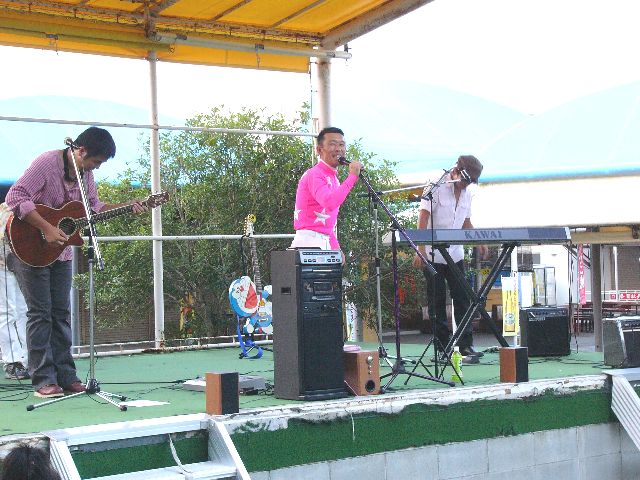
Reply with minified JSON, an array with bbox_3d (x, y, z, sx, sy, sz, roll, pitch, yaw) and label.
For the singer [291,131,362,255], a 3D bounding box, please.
[{"bbox_3d":[0.045,0.102,8.739,0.451,1.597,0.441,-2,-1,26],"label":"singer"}]

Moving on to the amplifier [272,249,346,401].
[{"bbox_3d":[-0.063,0.468,7.795,0.323,0.833,0.270,-1,-1,-32],"label":"amplifier"}]

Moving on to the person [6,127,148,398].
[{"bbox_3d":[-1.494,0.130,8.376,0.706,1.617,0.568,-1,-2,-38],"label":"person"}]

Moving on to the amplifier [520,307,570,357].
[{"bbox_3d":[1.735,0.706,10.691,0.338,0.372,0.230,-2,-1,-5],"label":"amplifier"}]

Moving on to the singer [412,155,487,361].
[{"bbox_3d":[0.977,0.136,10.502,0.549,1.548,0.421,-1,-1,-25],"label":"singer"}]

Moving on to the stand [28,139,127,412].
[{"bbox_3d":[-1.350,0.180,7.699,0.539,1.480,0.588,-1,-1,-14],"label":"stand"}]

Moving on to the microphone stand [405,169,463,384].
[{"bbox_3d":[0.686,0.223,8.412,0.353,1.303,0.382,-2,-1,17],"label":"microphone stand"}]

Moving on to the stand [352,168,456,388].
[{"bbox_3d":[0.470,0.211,8.226,0.568,1.333,0.470,-2,-1,26],"label":"stand"}]

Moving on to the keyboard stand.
[{"bbox_3d":[1.173,0.467,10.299,0.627,0.867,0.431,-1,-1,-16],"label":"keyboard stand"}]

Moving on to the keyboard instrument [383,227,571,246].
[{"bbox_3d":[1.163,-0.024,10.300,1.372,0.113,0.314,-1,-1,-16],"label":"keyboard instrument"}]

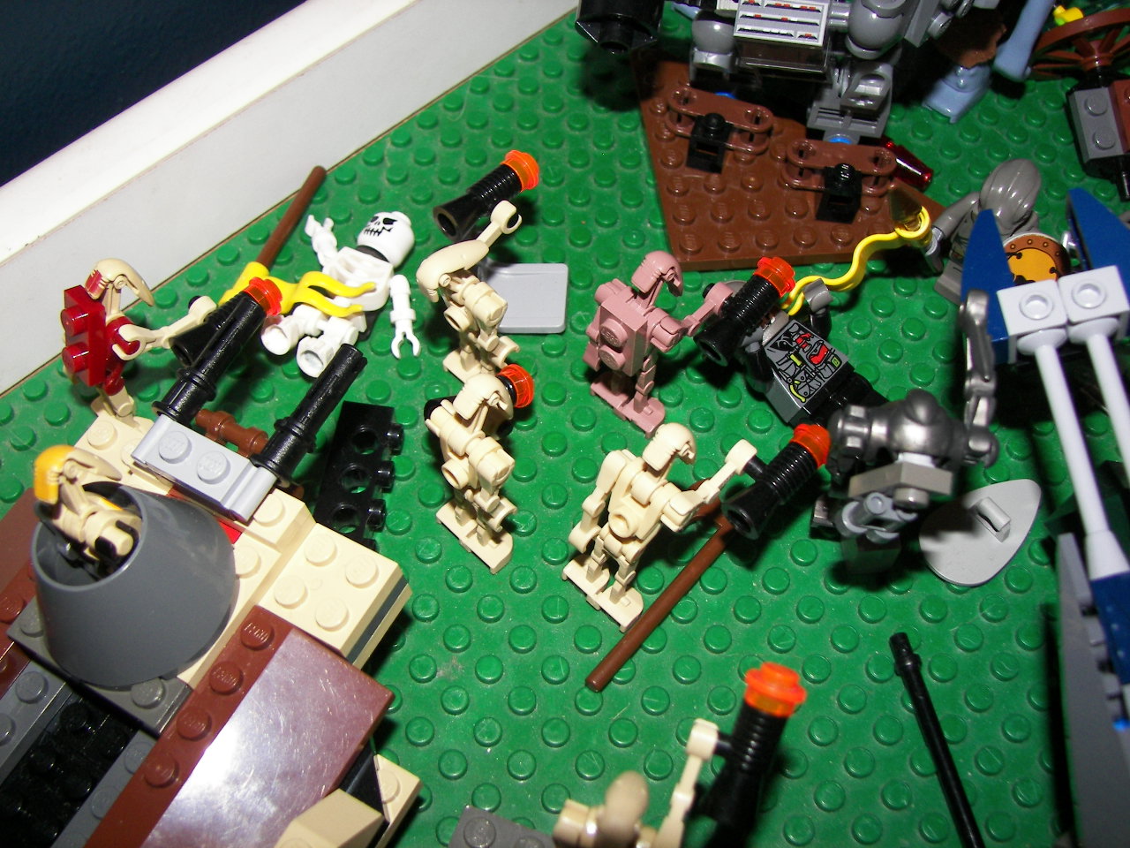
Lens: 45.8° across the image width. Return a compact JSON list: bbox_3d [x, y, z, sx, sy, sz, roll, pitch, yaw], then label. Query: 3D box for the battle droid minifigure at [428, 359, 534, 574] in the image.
[{"bbox_3d":[-0.011,0.004,0.229,0.021,0.048,0.024,40,65,21],"label":"battle droid minifigure"}]

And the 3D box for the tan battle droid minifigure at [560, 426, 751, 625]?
[{"bbox_3d":[0.015,0.012,0.226,0.020,0.046,0.031,40,65,21],"label":"tan battle droid minifigure"}]

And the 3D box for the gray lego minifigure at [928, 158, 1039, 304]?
[{"bbox_3d":[0.083,-0.034,0.260,0.022,0.041,0.021,40,65,21],"label":"gray lego minifigure"}]

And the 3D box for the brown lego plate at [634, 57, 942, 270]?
[{"bbox_3d":[0.050,-0.062,0.296,0.064,0.005,0.064,-5,58,-5],"label":"brown lego plate"}]

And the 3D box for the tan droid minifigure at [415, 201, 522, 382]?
[{"bbox_3d":[-0.014,-0.021,0.246,0.020,0.047,0.029,40,65,21],"label":"tan droid minifigure"}]

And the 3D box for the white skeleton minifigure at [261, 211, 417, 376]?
[{"bbox_3d":[-0.042,-0.026,0.266,0.032,0.014,0.041,21,60,11],"label":"white skeleton minifigure"}]

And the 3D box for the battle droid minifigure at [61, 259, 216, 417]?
[{"bbox_3d":[-0.078,-0.015,0.242,0.021,0.044,0.026,40,65,21],"label":"battle droid minifigure"}]

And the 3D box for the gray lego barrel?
[{"bbox_3d":[-0.067,0.021,0.200,0.032,0.019,0.032,-3,59,5],"label":"gray lego barrel"}]

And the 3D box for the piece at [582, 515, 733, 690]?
[{"bbox_3d":[0.018,0.030,0.238,0.004,0.004,0.043,34,63,18],"label":"piece"}]

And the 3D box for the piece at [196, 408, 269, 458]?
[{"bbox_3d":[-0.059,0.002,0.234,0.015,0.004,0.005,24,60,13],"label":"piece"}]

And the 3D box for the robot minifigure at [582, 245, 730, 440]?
[{"bbox_3d":[0.015,-0.017,0.244,0.021,0.046,0.022,40,65,21],"label":"robot minifigure"}]

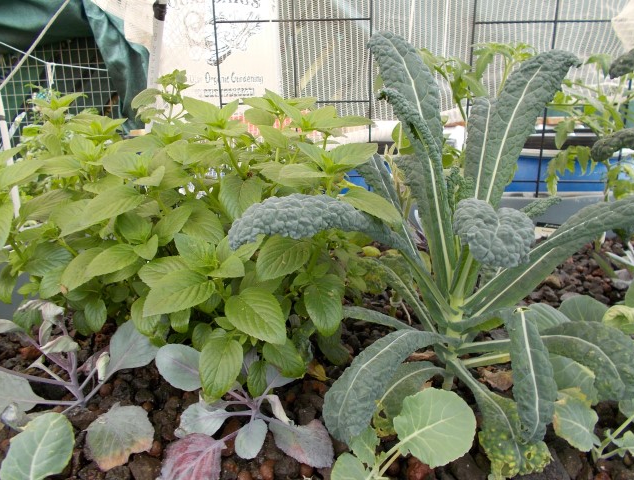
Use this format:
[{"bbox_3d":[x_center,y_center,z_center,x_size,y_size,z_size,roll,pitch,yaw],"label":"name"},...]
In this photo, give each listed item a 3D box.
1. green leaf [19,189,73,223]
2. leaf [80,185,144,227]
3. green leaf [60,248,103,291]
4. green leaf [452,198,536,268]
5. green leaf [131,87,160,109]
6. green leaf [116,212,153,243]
[{"bbox_3d":[-0.384,-0.050,0.685,0.080,0.015,0.042,-37,55,-22],"label":"green leaf"},{"bbox_3d":[-0.248,-0.038,0.585,0.085,0.015,0.042,-34,53,-21],"label":"leaf"},{"bbox_3d":[-0.288,0.036,0.597,0.068,0.046,0.055,-14,20,-38],"label":"green leaf"},{"bbox_3d":[0.196,-0.011,0.530,0.080,0.066,0.080,2,15,11],"label":"green leaf"},{"bbox_3d":[-0.278,-0.230,0.785,0.051,0.015,0.030,-33,48,-11],"label":"green leaf"},{"bbox_3d":[-0.239,-0.017,0.628,0.064,0.043,0.044,13,20,41],"label":"green leaf"}]

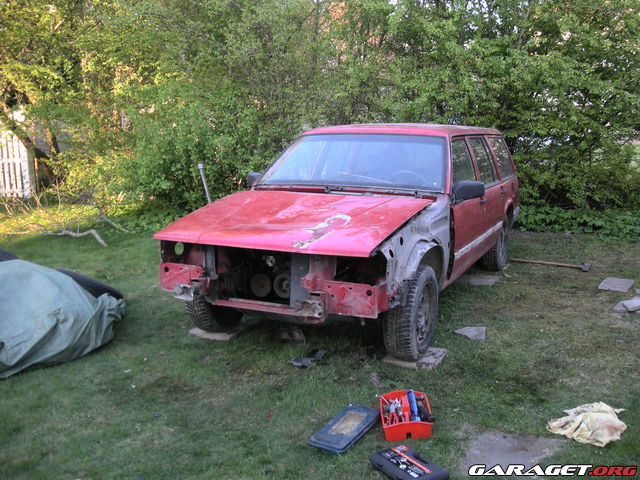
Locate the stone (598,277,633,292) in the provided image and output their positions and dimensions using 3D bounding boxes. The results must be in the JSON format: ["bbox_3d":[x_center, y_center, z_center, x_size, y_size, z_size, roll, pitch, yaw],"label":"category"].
[{"bbox_3d":[2.806,0.437,6.116,0.250,0.040,0.520,5,11,32],"label":"stone"}]

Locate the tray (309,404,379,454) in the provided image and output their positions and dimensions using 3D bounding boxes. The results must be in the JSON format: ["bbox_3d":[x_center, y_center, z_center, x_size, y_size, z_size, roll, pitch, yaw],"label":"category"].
[{"bbox_3d":[0.130,0.940,3.200,0.190,0.050,0.470,4,11,25],"label":"tray"}]

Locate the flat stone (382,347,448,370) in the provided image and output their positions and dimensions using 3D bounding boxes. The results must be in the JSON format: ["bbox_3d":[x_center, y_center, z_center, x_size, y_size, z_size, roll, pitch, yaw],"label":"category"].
[{"bbox_3d":[0.628,0.769,4.221,0.345,0.045,0.365,4,10,24],"label":"flat stone"}]

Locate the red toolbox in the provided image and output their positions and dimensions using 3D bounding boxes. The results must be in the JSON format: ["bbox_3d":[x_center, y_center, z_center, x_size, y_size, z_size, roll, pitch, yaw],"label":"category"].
[{"bbox_3d":[0.433,0.895,3.267,0.230,0.115,0.340,-1,10,0],"label":"red toolbox"}]

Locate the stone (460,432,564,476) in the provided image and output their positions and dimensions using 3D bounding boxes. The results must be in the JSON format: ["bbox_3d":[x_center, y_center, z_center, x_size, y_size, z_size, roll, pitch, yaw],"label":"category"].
[{"bbox_3d":[0.903,1.001,2.971,0.460,0.040,0.470,3,10,20],"label":"stone"}]

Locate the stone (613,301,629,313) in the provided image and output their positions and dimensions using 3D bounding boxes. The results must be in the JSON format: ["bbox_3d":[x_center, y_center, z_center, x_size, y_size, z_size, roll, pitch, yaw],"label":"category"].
[{"bbox_3d":[2.556,0.582,5.281,0.250,0.040,0.320,6,11,33],"label":"stone"}]

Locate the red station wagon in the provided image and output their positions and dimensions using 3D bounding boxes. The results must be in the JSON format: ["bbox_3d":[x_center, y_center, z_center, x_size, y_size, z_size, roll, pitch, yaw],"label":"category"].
[{"bbox_3d":[0.576,-0.255,5.737,1.780,1.480,4.600,4,11,25],"label":"red station wagon"}]

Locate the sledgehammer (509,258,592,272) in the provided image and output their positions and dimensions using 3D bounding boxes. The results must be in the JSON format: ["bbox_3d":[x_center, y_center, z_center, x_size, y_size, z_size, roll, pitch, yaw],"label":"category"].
[{"bbox_3d":[2.510,0.249,7.116,0.890,0.065,0.140,6,11,33],"label":"sledgehammer"}]

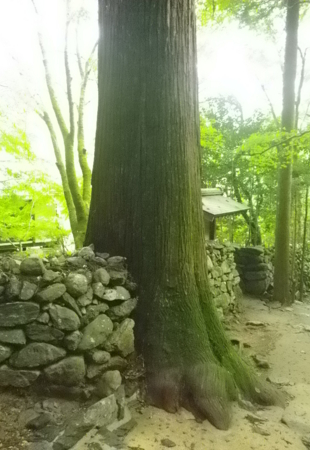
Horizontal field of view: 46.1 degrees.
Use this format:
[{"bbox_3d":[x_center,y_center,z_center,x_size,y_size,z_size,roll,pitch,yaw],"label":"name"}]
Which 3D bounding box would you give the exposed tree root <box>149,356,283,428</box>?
[{"bbox_3d":[0.480,1.240,2.840,1.070,0.390,0.650,0,2,-6],"label":"exposed tree root"}]

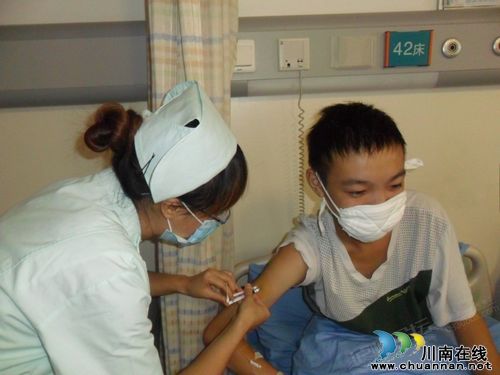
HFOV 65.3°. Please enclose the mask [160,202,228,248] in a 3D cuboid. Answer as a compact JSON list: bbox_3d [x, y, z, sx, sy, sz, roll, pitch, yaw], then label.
[{"bbox_3d":[-0.112,0.062,0.735,0.100,0.072,0.120,-52,29,-8],"label":"mask"}]

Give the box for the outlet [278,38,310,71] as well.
[{"bbox_3d":[0.127,-0.373,1.095,0.087,0.087,0.012,-4,14,-5],"label":"outlet"}]

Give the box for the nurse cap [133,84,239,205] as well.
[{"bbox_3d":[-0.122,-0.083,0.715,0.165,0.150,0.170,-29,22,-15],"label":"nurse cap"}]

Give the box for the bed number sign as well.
[{"bbox_3d":[0.459,-0.398,1.120,0.142,0.099,0.015,-4,14,-5],"label":"bed number sign"}]

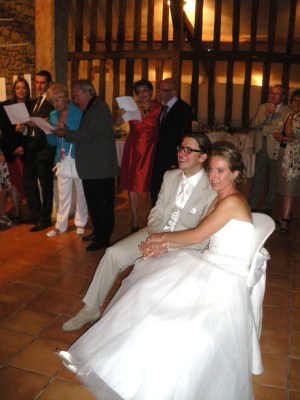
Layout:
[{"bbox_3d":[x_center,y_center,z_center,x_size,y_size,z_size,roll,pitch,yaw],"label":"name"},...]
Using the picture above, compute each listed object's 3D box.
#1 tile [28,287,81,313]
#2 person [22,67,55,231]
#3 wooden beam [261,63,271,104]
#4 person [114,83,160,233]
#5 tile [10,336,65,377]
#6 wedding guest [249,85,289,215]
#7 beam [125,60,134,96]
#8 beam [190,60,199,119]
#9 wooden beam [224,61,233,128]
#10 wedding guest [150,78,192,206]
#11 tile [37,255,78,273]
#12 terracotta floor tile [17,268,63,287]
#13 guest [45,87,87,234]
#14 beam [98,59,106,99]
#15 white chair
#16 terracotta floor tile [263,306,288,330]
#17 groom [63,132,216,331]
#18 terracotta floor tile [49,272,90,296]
[{"bbox_3d":[-0.732,0.771,3.152,0.300,0.020,0.300,5,15,18],"label":"tile"},{"bbox_3d":[-1.282,-0.526,4.701,0.500,1.750,0.400,11,17,36],"label":"person"},{"bbox_3d":[2.256,-2.048,8.199,0.140,1.253,0.130,2,14,3],"label":"wooden beam"},{"bbox_3d":[-0.116,-0.494,4.773,0.540,1.670,0.420,5,15,17],"label":"person"},{"bbox_3d":[-0.658,0.973,2.569,0.300,0.020,0.300,7,16,17],"label":"tile"},{"bbox_3d":[1.620,-0.683,5.665,0.540,1.700,0.400,9,17,24],"label":"wedding guest"},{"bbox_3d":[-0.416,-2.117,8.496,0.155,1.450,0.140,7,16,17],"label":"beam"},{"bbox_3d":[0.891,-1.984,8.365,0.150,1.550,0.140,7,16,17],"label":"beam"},{"bbox_3d":[1.544,-2.068,8.204,0.130,1.292,0.130,2,14,3],"label":"wooden beam"},{"bbox_3d":[0.240,-0.494,4.755,0.410,1.720,0.530,-10,19,-37],"label":"wedding guest"},{"bbox_3d":[-0.848,0.605,3.892,0.300,0.020,0.300,7,16,17],"label":"tile"},{"bbox_3d":[-0.947,0.679,3.608,0.300,0.020,0.300,7,16,17],"label":"terracotta floor tile"},{"bbox_3d":[-0.904,-0.407,4.479,0.470,1.620,0.400,9,17,26],"label":"guest"},{"bbox_3d":[-0.889,-2.035,8.000,0.120,1.259,0.130,2,14,3],"label":"beam"},{"bbox_3d":[0.391,0.499,2.391,0.540,0.900,0.460,-2,14,-11],"label":"white chair"},{"bbox_3d":[0.836,0.836,2.968,0.300,0.020,0.300,5,15,18],"label":"terracotta floor tile"},{"bbox_3d":[-0.058,0.214,2.878,1.000,1.320,0.580,-10,19,-37],"label":"groom"},{"bbox_3d":[-0.635,0.702,3.438,0.300,0.020,0.300,5,15,18],"label":"terracotta floor tile"}]

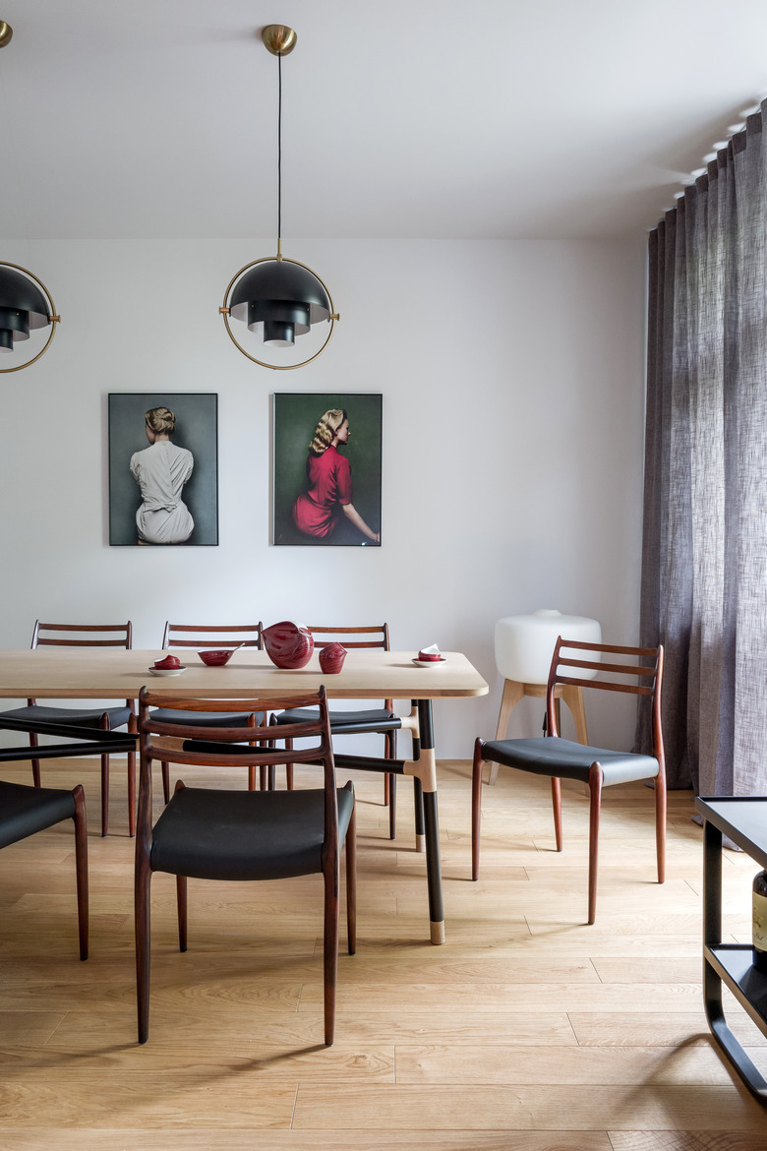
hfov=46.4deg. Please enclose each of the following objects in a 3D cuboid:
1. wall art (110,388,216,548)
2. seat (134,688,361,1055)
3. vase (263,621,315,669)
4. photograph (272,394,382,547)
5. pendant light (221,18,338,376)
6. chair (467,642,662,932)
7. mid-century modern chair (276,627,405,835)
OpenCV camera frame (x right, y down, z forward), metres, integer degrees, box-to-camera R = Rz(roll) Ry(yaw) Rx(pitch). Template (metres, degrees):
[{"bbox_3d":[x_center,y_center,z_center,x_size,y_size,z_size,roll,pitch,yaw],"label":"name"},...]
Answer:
[{"bbox_3d":[-1.157,-0.556,4.733,0.573,0.800,0.030,0,1,0],"label":"wall art"},{"bbox_3d":[-0.327,0.644,2.209,0.495,0.800,0.505,0,1,2],"label":"seat"},{"bbox_3d":[-0.307,0.223,2.876,0.171,0.149,0.152,0,1,0],"label":"vase"},{"bbox_3d":[-0.291,-0.555,4.733,0.568,0.800,0.030,0,1,0],"label":"photograph"},{"bbox_3d":[-0.333,-1.192,2.858,0.385,1.069,0.335,0,1,-13],"label":"pendant light"},{"bbox_3d":[0.635,0.625,2.980,0.505,0.800,0.495,-1,2,-43],"label":"chair"},{"bbox_3d":[-0.193,0.610,3.670,0.495,0.800,0.505,0,1,0],"label":"mid-century modern chair"}]

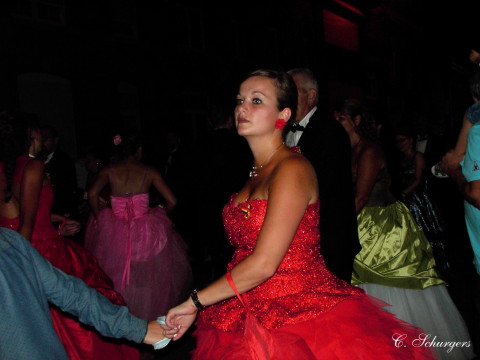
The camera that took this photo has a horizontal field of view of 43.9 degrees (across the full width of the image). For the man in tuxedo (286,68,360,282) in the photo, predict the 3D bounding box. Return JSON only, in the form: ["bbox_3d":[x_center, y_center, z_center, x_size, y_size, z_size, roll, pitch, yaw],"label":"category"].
[{"bbox_3d":[0.345,0.340,2.950,0.360,1.770,0.540,-5,5,-41],"label":"man in tuxedo"}]

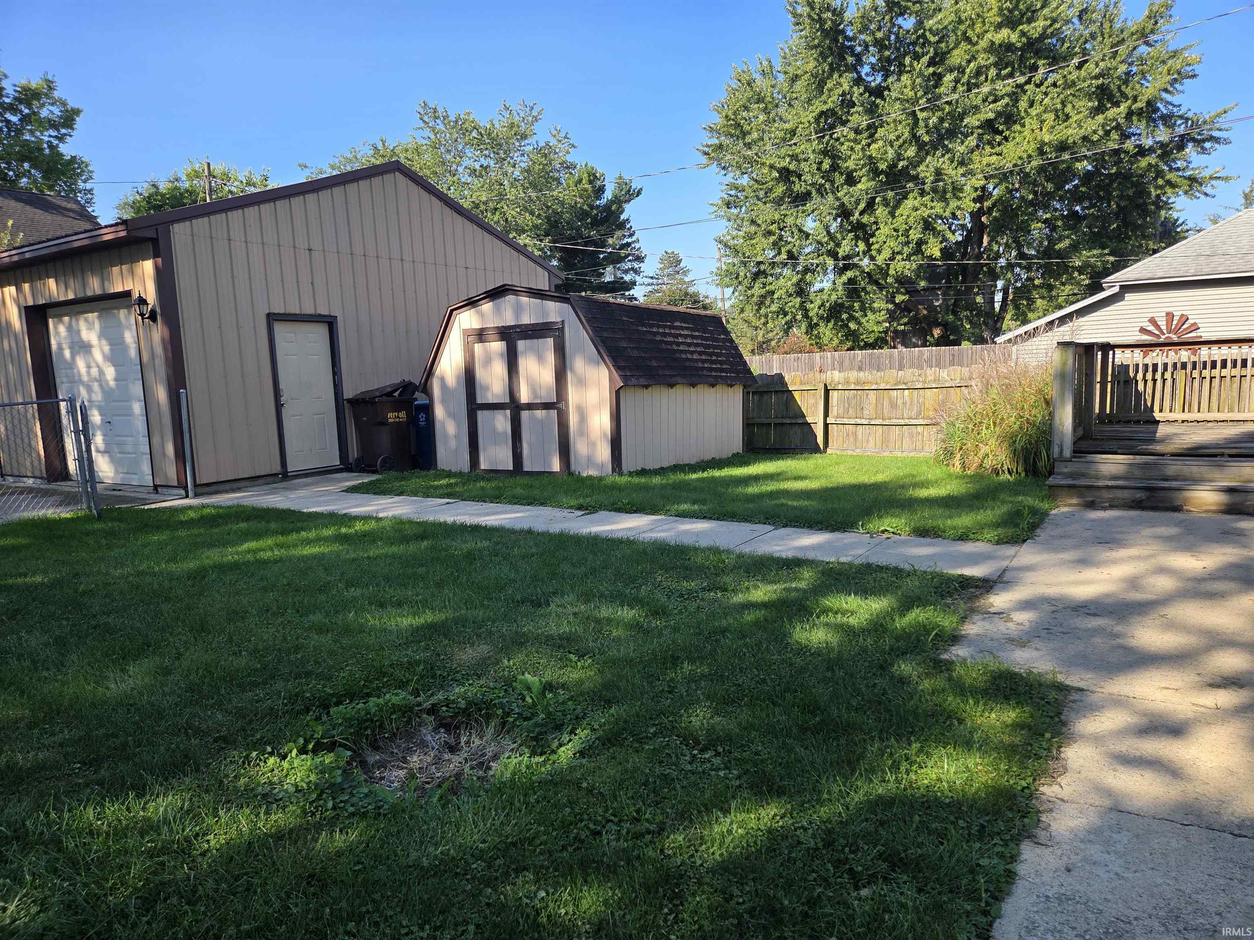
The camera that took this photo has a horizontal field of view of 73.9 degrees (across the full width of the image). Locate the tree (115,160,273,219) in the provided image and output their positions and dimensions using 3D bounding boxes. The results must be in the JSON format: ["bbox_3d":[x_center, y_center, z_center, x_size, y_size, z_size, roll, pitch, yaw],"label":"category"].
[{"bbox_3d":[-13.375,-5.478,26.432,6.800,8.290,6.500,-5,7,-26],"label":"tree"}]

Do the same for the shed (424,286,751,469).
[{"bbox_3d":[-0.450,-1.360,12.380,3.380,2.470,3.850,2,7,32],"label":"shed"}]

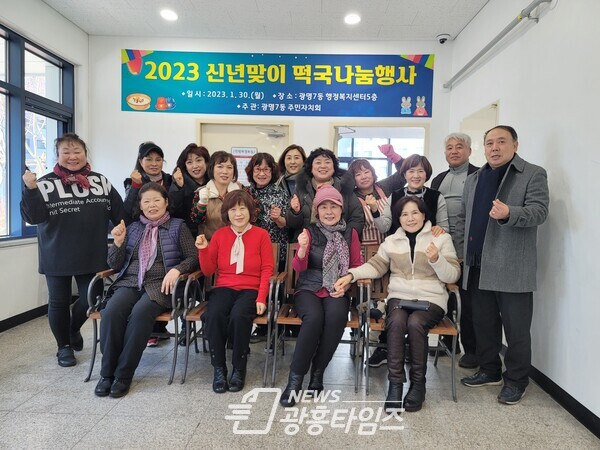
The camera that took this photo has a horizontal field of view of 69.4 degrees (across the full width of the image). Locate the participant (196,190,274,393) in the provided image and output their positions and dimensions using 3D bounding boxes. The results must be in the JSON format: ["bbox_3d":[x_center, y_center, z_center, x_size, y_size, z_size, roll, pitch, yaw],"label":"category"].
[{"bbox_3d":[-0.427,0.393,2.934,0.510,1.274,0.610,2,3,-2],"label":"participant"}]

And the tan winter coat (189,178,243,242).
[{"bbox_3d":[-0.648,-0.071,3.444,0.472,0.613,0.321,1,3,-1],"label":"tan winter coat"}]

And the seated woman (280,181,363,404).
[{"bbox_3d":[0.179,0.388,2.800,0.502,1.300,0.703,2,3,8],"label":"seated woman"}]

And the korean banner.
[{"bbox_3d":[-0.270,-1.568,4.788,3.475,0.683,0.030,2,3,2],"label":"korean banner"}]

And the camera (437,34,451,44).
[{"bbox_3d":[1.516,-1.967,4.591,0.141,0.090,0.141,2,3,19],"label":"camera"}]

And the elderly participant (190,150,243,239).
[{"bbox_3d":[-0.589,0.209,3.430,0.540,1.580,0.380,1,3,-7],"label":"elderly participant"}]

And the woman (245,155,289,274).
[{"bbox_3d":[-0.258,0.210,3.462,0.482,1.567,0.361,2,3,2],"label":"woman"}]

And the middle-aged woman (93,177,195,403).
[{"bbox_3d":[-1.004,0.361,2.876,0.583,1.286,0.703,2,3,2],"label":"middle-aged woman"}]

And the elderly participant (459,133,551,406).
[{"bbox_3d":[1.290,0.237,2.760,0.540,1.709,0.400,4,4,35],"label":"elderly participant"}]

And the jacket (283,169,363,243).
[{"bbox_3d":[0.191,-0.083,3.366,0.600,0.711,0.420,2,3,6],"label":"jacket"}]

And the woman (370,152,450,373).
[{"bbox_3d":[0.828,0.262,3.252,0.500,1.580,0.420,2,3,11],"label":"woman"}]

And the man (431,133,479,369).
[{"bbox_3d":[1.199,0.188,3.289,0.480,1.748,0.340,3,3,19],"label":"man"}]

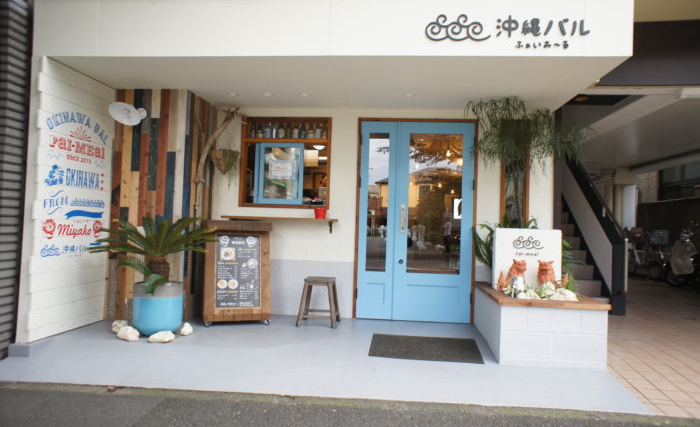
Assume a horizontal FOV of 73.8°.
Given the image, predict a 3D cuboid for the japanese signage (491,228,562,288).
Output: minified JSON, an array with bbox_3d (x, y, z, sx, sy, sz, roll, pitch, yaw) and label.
[{"bbox_3d":[1.551,0.412,4.078,0.545,0.550,0.112,2,-1,5],"label":"japanese signage"}]

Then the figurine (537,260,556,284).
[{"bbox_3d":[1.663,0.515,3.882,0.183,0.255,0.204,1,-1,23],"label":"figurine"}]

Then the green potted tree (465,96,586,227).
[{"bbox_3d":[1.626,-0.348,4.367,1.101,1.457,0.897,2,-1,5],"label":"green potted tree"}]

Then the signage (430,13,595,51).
[{"bbox_3d":[1.113,-1.282,3.292,1.131,0.270,0.031,2,-1,5],"label":"signage"}]

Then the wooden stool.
[{"bbox_3d":[-0.305,0.876,4.694,0.377,0.469,0.367,2,-1,5],"label":"wooden stool"}]

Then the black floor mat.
[{"bbox_3d":[0.636,1.125,3.943,0.897,0.014,0.713,2,-1,5],"label":"black floor mat"}]

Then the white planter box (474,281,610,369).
[{"bbox_3d":[1.604,0.922,4.168,0.825,0.482,1.315,2,-1,5],"label":"white planter box"}]

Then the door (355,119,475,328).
[{"bbox_3d":[0.706,0.087,4.959,1.213,2.109,0.061,2,-1,5],"label":"door"}]

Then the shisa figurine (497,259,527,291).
[{"bbox_3d":[1.362,0.521,3.899,0.204,0.275,0.224,2,-1,-33],"label":"shisa figurine"}]

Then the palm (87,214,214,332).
[{"bbox_3d":[-1.755,0.552,4.188,1.101,1.019,0.897,2,-1,5],"label":"palm"}]

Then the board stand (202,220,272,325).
[{"bbox_3d":[-1.094,0.584,4.648,0.642,1.004,0.306,2,-1,-9],"label":"board stand"}]

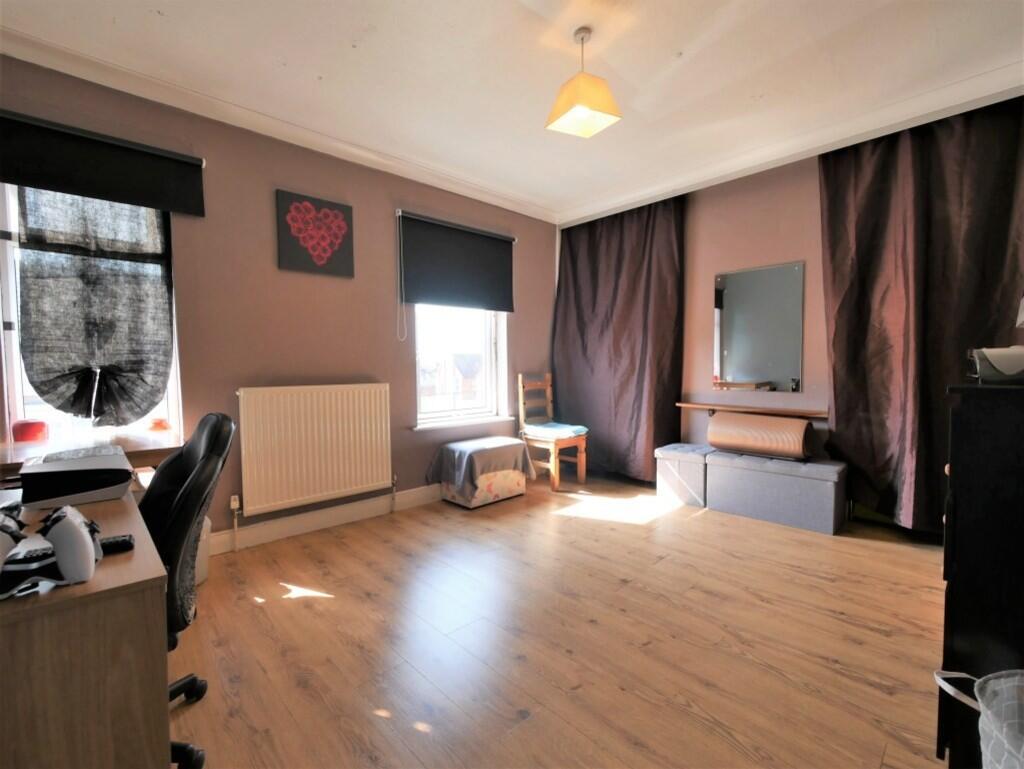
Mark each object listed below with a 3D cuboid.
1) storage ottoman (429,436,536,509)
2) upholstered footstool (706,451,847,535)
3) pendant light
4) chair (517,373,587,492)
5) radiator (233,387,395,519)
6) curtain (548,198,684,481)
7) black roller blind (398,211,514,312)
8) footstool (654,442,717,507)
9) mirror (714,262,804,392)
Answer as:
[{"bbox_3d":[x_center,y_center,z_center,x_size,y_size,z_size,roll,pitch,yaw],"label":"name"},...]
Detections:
[{"bbox_3d":[-0.210,0.704,3.394,0.656,0.441,0.365,-3,3,-41],"label":"storage ottoman"},{"bbox_3d":[1.847,0.732,2.941,0.769,0.389,0.382,2,3,42],"label":"upholstered footstool"},{"bbox_3d":[0.324,-1.390,1.878,0.228,0.387,0.228,-2,3,-32],"label":"pendant light"},{"bbox_3d":[0.383,0.401,3.773,0.425,1.000,0.484,-3,3,-40],"label":"chair"},{"bbox_3d":[-1.240,0.383,2.719,0.901,0.747,0.091,-3,3,-39],"label":"radiator"},{"bbox_3d":[0.969,-0.369,3.858,1.161,2.424,0.161,2,4,43],"label":"curtain"},{"bbox_3d":[-0.403,-0.951,3.380,1.097,0.661,0.070,-3,3,-39],"label":"black roller blind"},{"bbox_3d":[1.420,0.719,3.348,0.382,0.385,0.382,2,4,43],"label":"footstool"},{"bbox_3d":[1.829,-0.407,3.108,0.593,0.917,0.020,2,4,43],"label":"mirror"}]

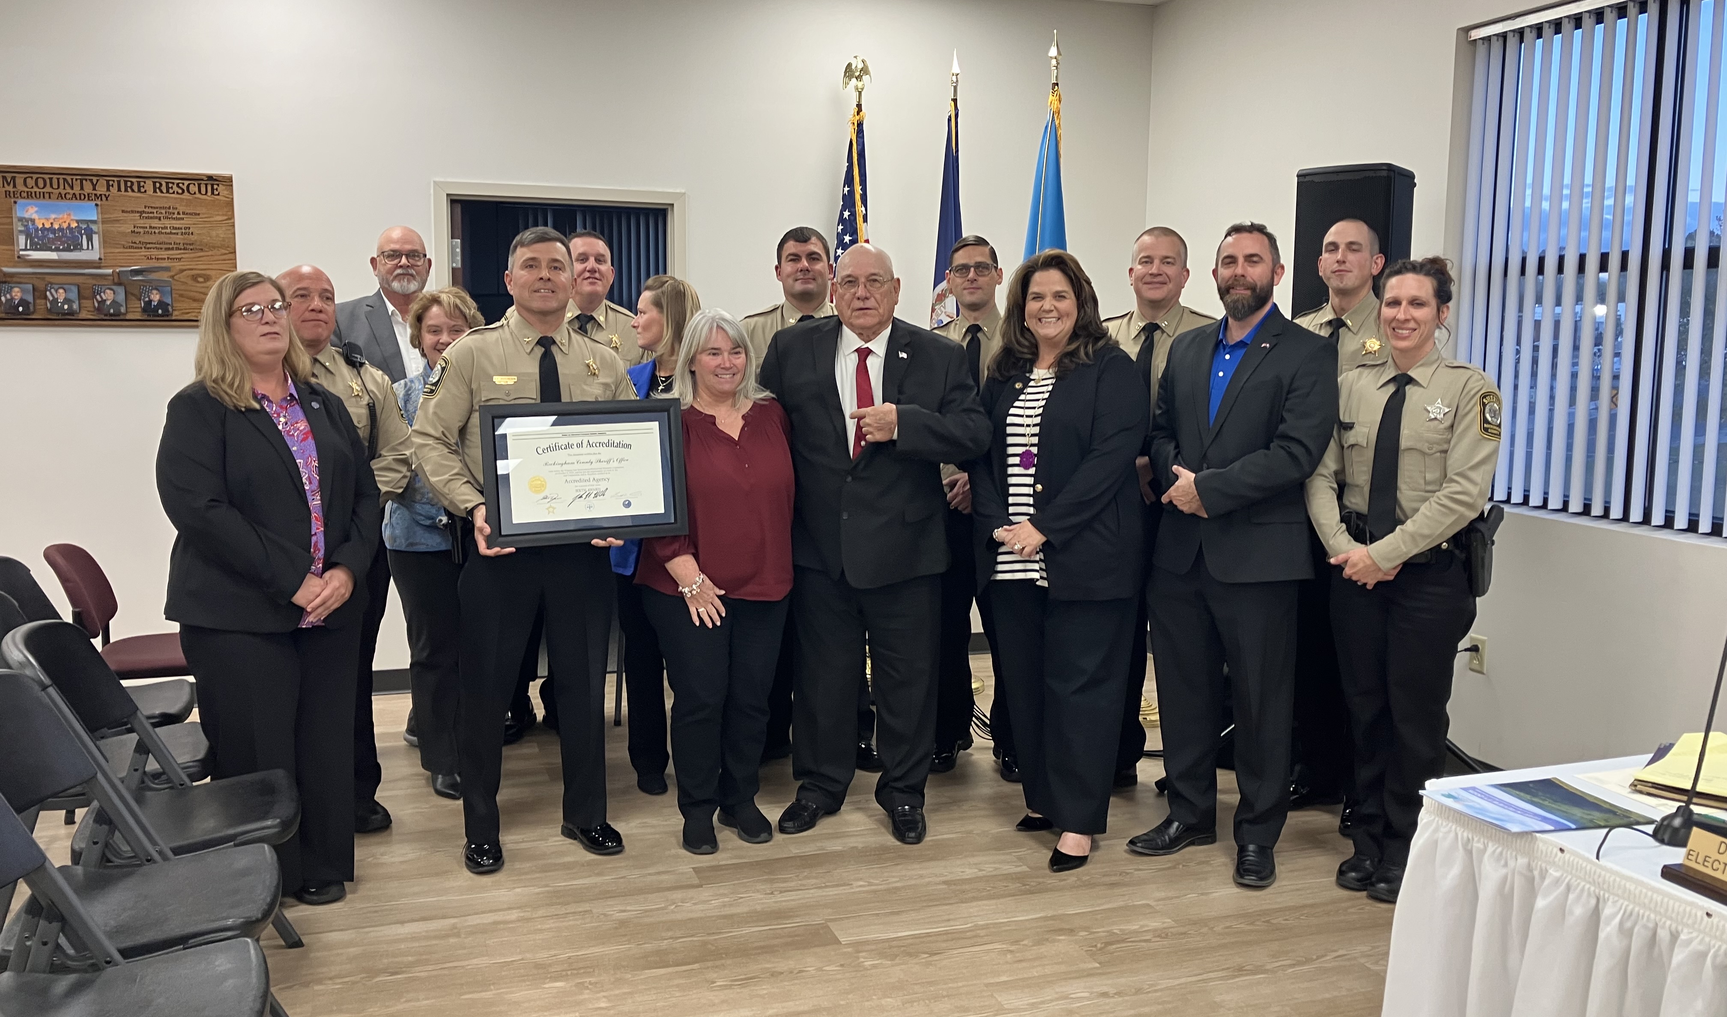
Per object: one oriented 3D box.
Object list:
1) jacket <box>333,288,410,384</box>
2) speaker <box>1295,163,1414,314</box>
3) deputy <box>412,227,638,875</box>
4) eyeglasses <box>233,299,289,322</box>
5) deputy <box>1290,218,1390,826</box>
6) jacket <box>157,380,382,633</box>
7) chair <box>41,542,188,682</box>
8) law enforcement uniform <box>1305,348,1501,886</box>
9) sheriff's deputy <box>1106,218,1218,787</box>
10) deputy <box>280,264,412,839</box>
[{"bbox_3d":[-1.619,-0.340,4.829,0.540,0.817,0.330,-3,8,-24],"label":"jacket"},{"bbox_3d":[1.676,-0.856,4.801,0.330,0.585,0.310,6,9,35],"label":"speaker"},{"bbox_3d":[-0.953,0.107,4.004,0.600,1.790,0.420,-3,8,-27],"label":"deputy"},{"bbox_3d":[-1.551,-0.498,3.556,0.142,0.050,0.145,-16,9,-43],"label":"eyeglasses"},{"bbox_3d":[1.507,0.044,4.328,0.540,1.855,0.360,6,9,34],"label":"deputy"},{"bbox_3d":[-1.545,-0.012,3.649,0.370,0.661,0.520,7,10,41],"label":"jacket"},{"bbox_3d":[-2.359,0.496,4.603,0.580,0.800,0.500,-2,8,-19],"label":"chair"},{"bbox_3d":[1.459,0.287,3.821,0.500,1.439,0.360,7,9,40],"label":"law enforcement uniform"},{"bbox_3d":[0.991,0.002,4.738,0.540,1.860,0.360,4,8,20],"label":"sheriff's deputy"},{"bbox_3d":[-1.599,0.130,4.181,0.550,1.680,0.380,-4,9,-33],"label":"deputy"}]

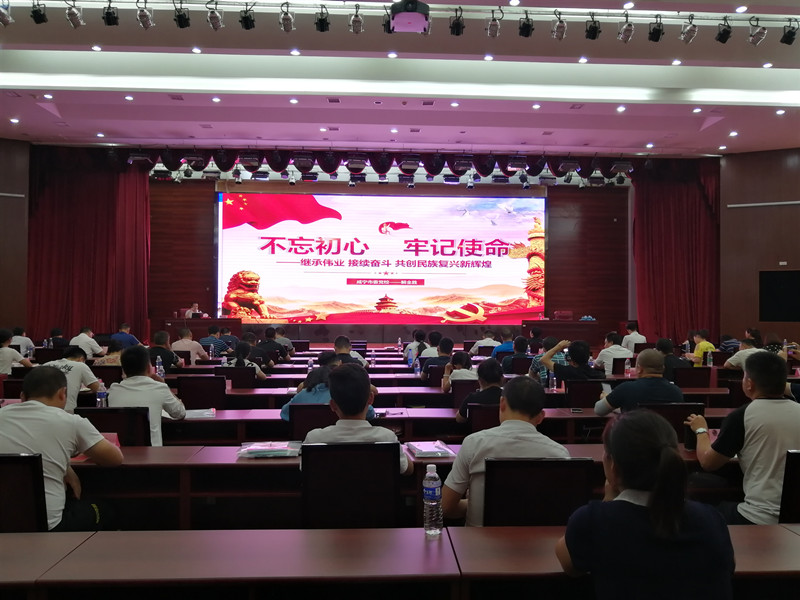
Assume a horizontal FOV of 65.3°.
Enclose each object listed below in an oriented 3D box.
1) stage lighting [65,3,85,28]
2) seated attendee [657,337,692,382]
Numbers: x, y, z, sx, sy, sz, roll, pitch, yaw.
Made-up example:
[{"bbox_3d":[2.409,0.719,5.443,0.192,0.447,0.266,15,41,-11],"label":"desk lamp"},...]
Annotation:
[{"bbox_3d":[-4.182,-3.662,8.018,0.190,0.310,0.230,0,-1,-2],"label":"stage lighting"},{"bbox_3d":[3.079,1.066,7.264,0.530,1.230,0.720,0,-1,-3],"label":"seated attendee"}]

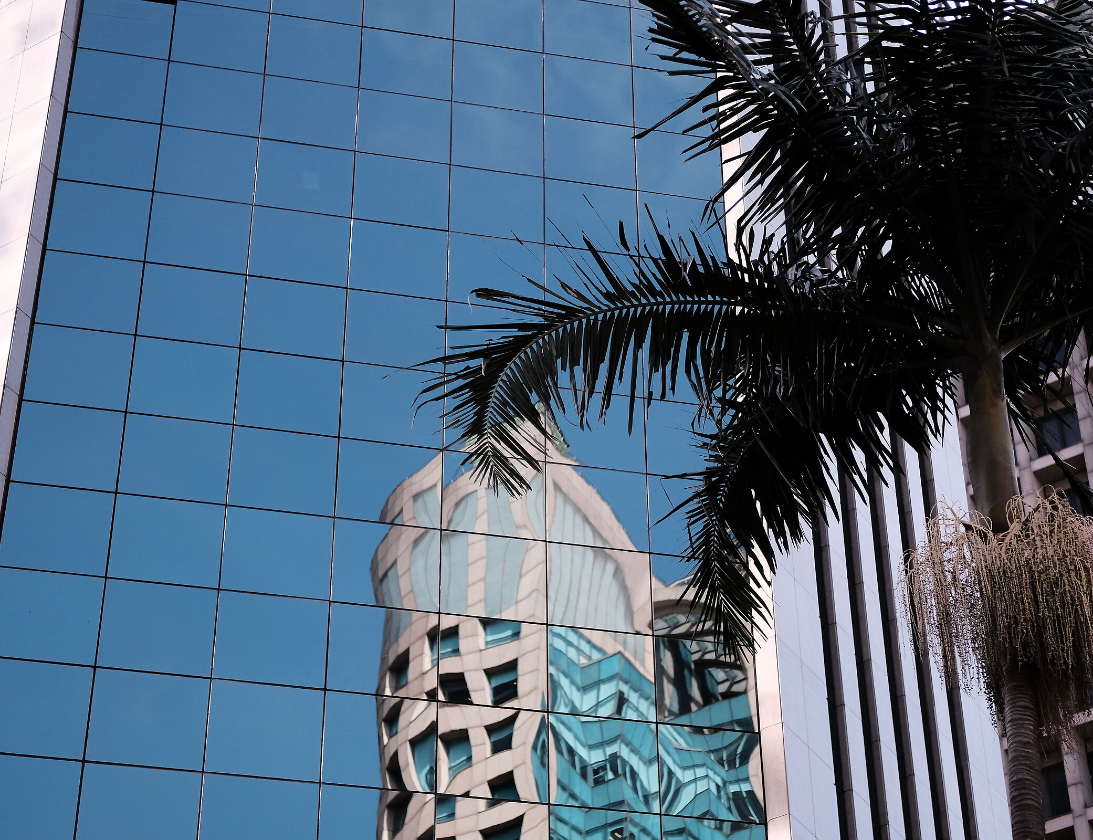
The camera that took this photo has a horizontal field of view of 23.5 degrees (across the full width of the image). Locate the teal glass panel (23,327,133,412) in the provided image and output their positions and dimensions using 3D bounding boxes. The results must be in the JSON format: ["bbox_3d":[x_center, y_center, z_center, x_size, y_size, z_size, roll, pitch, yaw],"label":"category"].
[{"bbox_3d":[-6.028,-0.668,33.954,1.265,1.260,0.060,7,-39,-9],"label":"teal glass panel"}]

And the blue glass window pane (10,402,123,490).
[{"bbox_3d":[-6.021,0.341,33.149,1.265,1.260,0.060,7,-39,-9],"label":"blue glass window pane"}]

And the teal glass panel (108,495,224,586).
[{"bbox_3d":[-4.451,1.414,30.789,1.280,1.211,0.050,7,-39,-9],"label":"teal glass panel"}]

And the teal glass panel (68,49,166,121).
[{"bbox_3d":[-6.056,-4.705,37.175,1.265,1.260,0.060,7,-39,-9],"label":"teal glass panel"}]

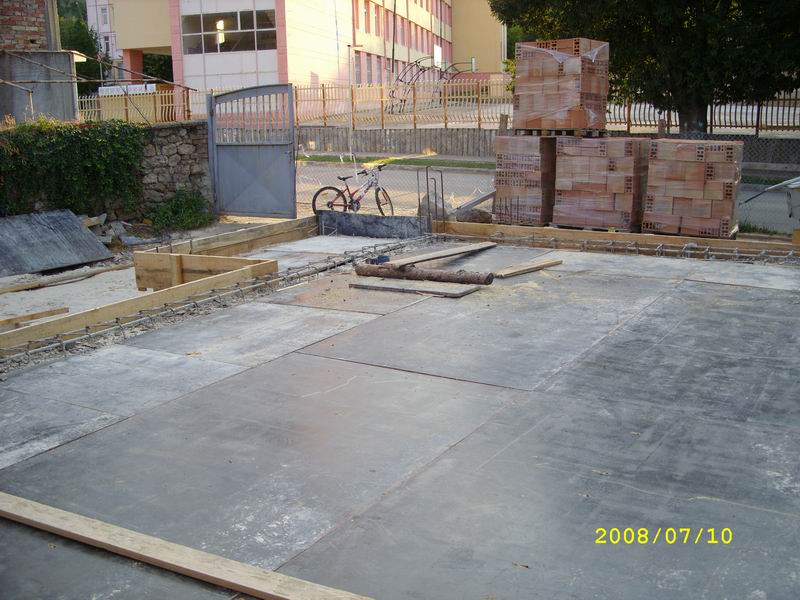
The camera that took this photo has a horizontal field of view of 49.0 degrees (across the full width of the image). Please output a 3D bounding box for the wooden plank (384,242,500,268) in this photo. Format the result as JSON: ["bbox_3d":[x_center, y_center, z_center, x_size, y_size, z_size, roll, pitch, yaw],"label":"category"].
[{"bbox_3d":[0.464,-0.460,8.664,0.170,0.030,2.022,7,13,32],"label":"wooden plank"}]

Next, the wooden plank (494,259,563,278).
[{"bbox_3d":[1.216,-0.283,8.039,0.931,0.030,0.130,-13,17,-42],"label":"wooden plank"}]

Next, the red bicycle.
[{"bbox_3d":[-0.794,-1.811,15.000,1.580,1.000,0.580,-1,13,0],"label":"red bicycle"}]

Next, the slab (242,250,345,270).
[{"bbox_3d":[-1.278,-0.392,8.924,1.100,0.050,0.950,7,15,31],"label":"slab"}]

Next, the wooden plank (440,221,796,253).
[{"bbox_3d":[2.042,-0.656,9.237,3.900,0.140,0.030,7,15,31],"label":"wooden plank"}]

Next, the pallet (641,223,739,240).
[{"bbox_3d":[4.040,-0.909,12.128,1.120,0.130,1.000,7,15,31],"label":"pallet"}]

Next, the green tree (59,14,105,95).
[{"bbox_3d":[-13.998,-9.281,38.000,3.300,6.500,3.300,-1,13,0],"label":"green tree"}]

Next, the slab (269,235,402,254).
[{"bbox_3d":[-0.679,-0.592,9.741,1.150,0.050,1.100,7,15,31],"label":"slab"}]

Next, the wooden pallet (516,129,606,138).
[{"bbox_3d":[2.347,-2.432,12.799,1.050,0.130,1.000,8,16,34],"label":"wooden pallet"}]

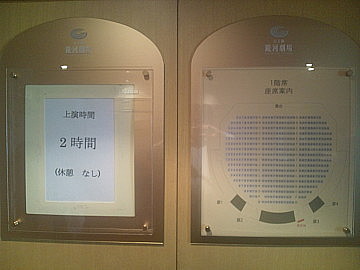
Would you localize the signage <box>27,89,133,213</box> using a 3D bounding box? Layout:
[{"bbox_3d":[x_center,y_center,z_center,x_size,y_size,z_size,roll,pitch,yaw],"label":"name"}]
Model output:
[{"bbox_3d":[-0.309,0.047,0.905,0.343,0.407,0.014,0,1,3],"label":"signage"}]

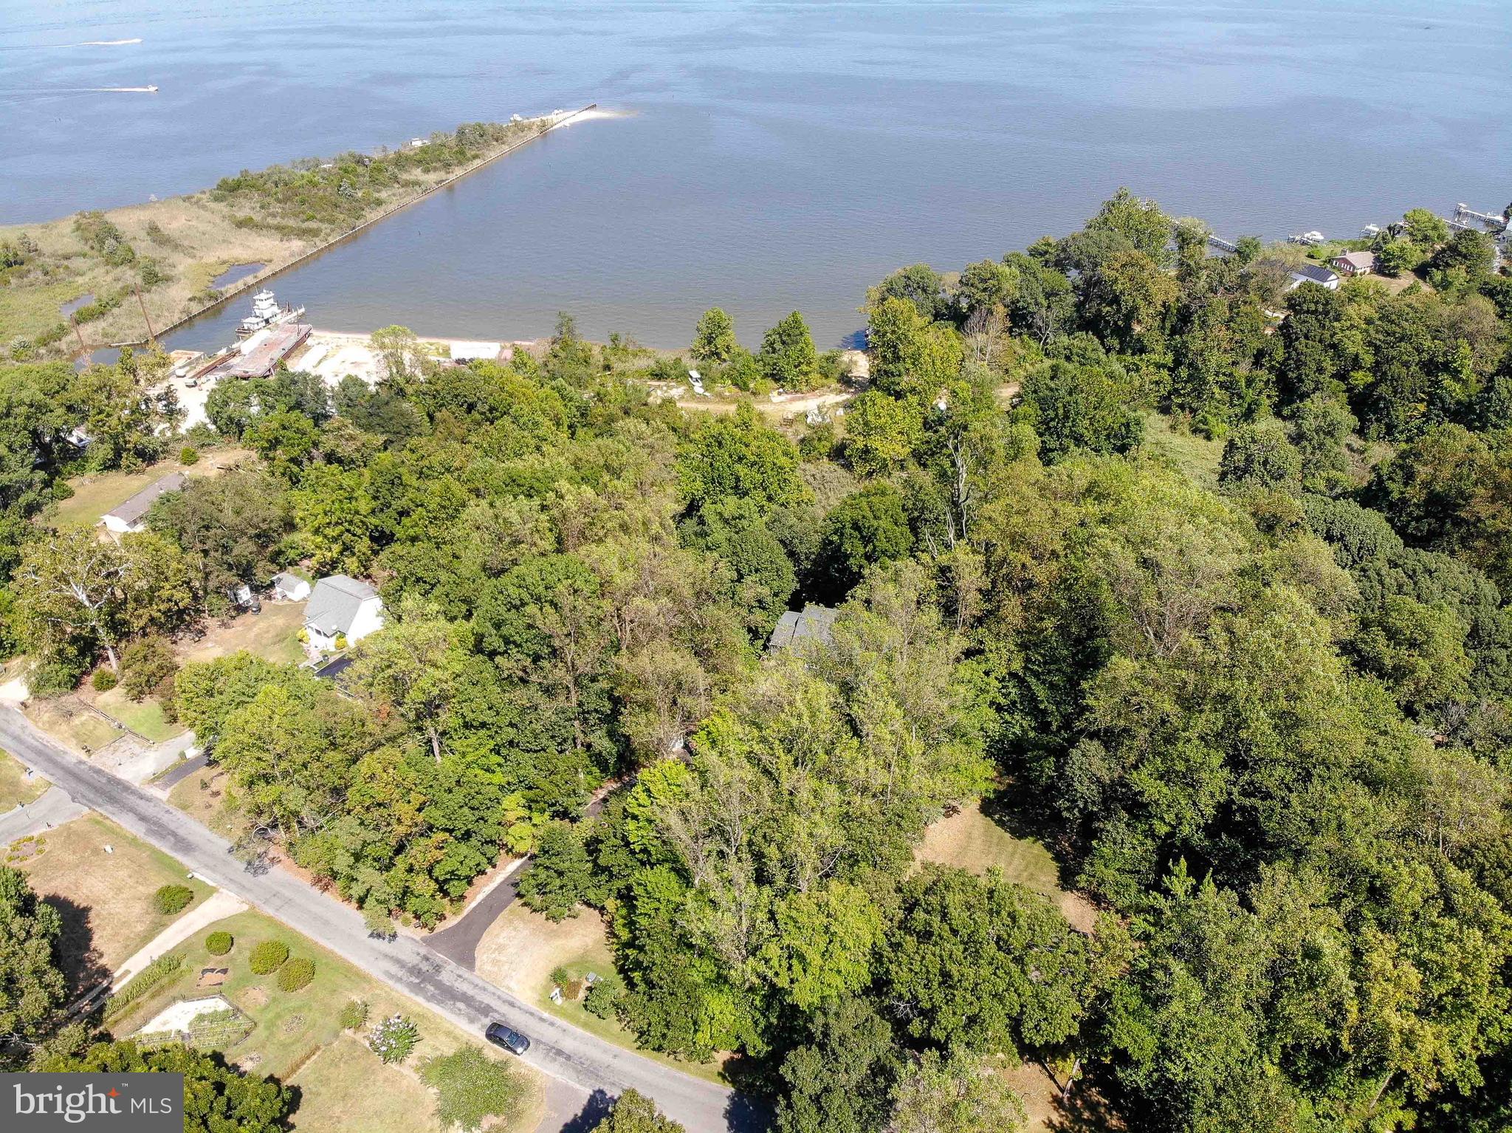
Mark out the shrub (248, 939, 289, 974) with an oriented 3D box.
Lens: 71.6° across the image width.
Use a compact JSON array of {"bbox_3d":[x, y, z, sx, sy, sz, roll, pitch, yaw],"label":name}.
[{"bbox_3d":[-59.108,47.462,127.151,4.600,2.100,4.100,-18,38,-24],"label":"shrub"}]

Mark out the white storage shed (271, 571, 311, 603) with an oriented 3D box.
[{"bbox_3d":[-74.063,3.110,167.894,4.200,2.900,2.900,19,38,27],"label":"white storage shed"}]

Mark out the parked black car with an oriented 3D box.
[{"bbox_3d":[-28.140,53.416,118.897,4.780,1.460,1.840,15,37,21],"label":"parked black car"}]

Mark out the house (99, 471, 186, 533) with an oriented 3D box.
[{"bbox_3d":[-126.053,-13.255,218.689,8.000,4.400,18.200,12,36,17],"label":"house"}]

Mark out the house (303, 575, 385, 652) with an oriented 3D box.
[{"bbox_3d":[-71.648,8.013,180.540,11.100,7.800,10.200,20,39,27],"label":"house"}]

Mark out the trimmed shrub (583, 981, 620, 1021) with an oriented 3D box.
[{"bbox_3d":[-17.987,50.508,121.831,4.100,3.000,4.100,0,34,0],"label":"trimmed shrub"}]

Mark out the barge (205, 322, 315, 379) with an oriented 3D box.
[{"bbox_3d":[-139.500,-61.378,302.372,9.400,2.600,37.000,1,34,1],"label":"barge"}]

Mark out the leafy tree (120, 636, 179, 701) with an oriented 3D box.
[{"bbox_3d":[-97.323,16.496,168.233,8.600,7.500,8.600,0,34,0],"label":"leafy tree"}]

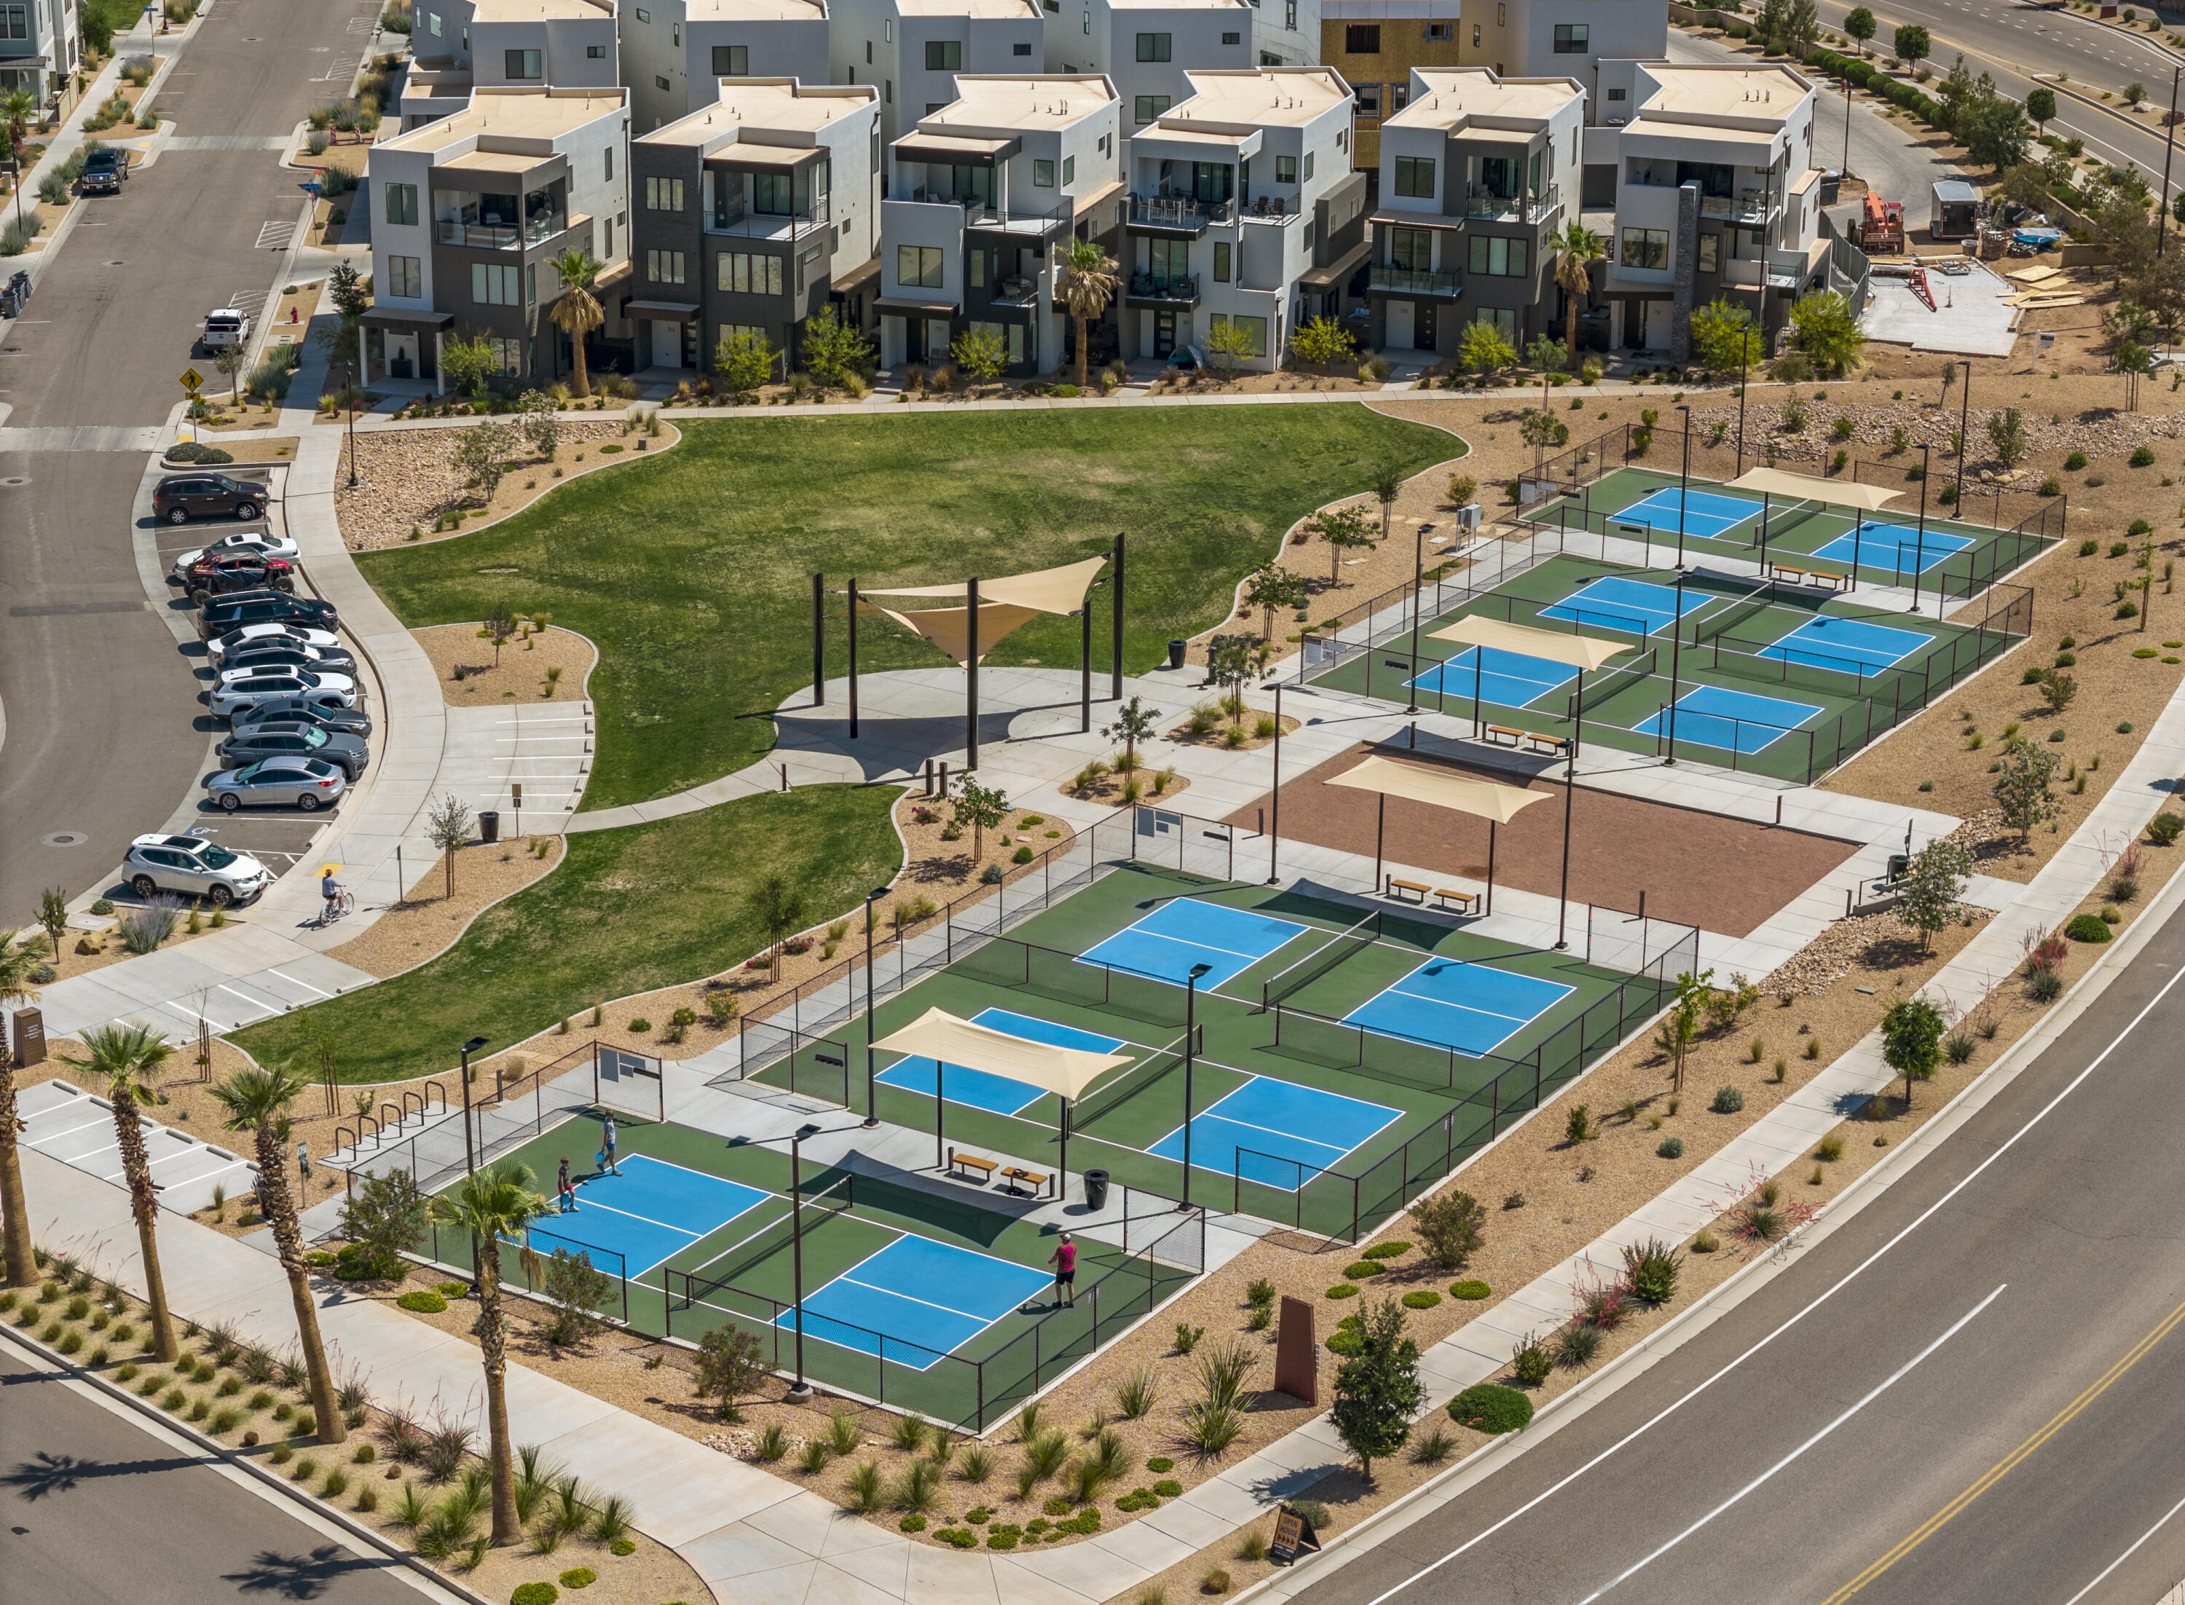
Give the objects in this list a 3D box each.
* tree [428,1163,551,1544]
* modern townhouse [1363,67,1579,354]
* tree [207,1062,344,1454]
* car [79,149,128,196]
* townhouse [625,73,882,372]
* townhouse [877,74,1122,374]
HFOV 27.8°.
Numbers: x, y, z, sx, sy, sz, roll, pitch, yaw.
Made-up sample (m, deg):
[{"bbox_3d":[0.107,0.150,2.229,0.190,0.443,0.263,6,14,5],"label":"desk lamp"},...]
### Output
[{"bbox_3d":[-13.259,12.360,97.922,2.700,8.950,2.700,-2,20,-8],"label":"tree"},{"bbox_3d":[18.052,-27.940,209.856,8.670,10.800,17.600,5,20,13],"label":"modern townhouse"},{"bbox_3d":[-19.053,10.529,103.410,2.900,9.200,2.500,1,20,0],"label":"tree"},{"bbox_3d":[-54.994,-35.254,245.764,2.000,1.900,5.750,-1,20,-5],"label":"car"},{"bbox_3d":[-15.464,-26.880,206.372,7.800,10.600,16.600,5,20,13],"label":"townhouse"},{"bbox_3d":[-3.973,-27.522,208.674,8.960,10.800,17.600,5,20,13],"label":"townhouse"}]

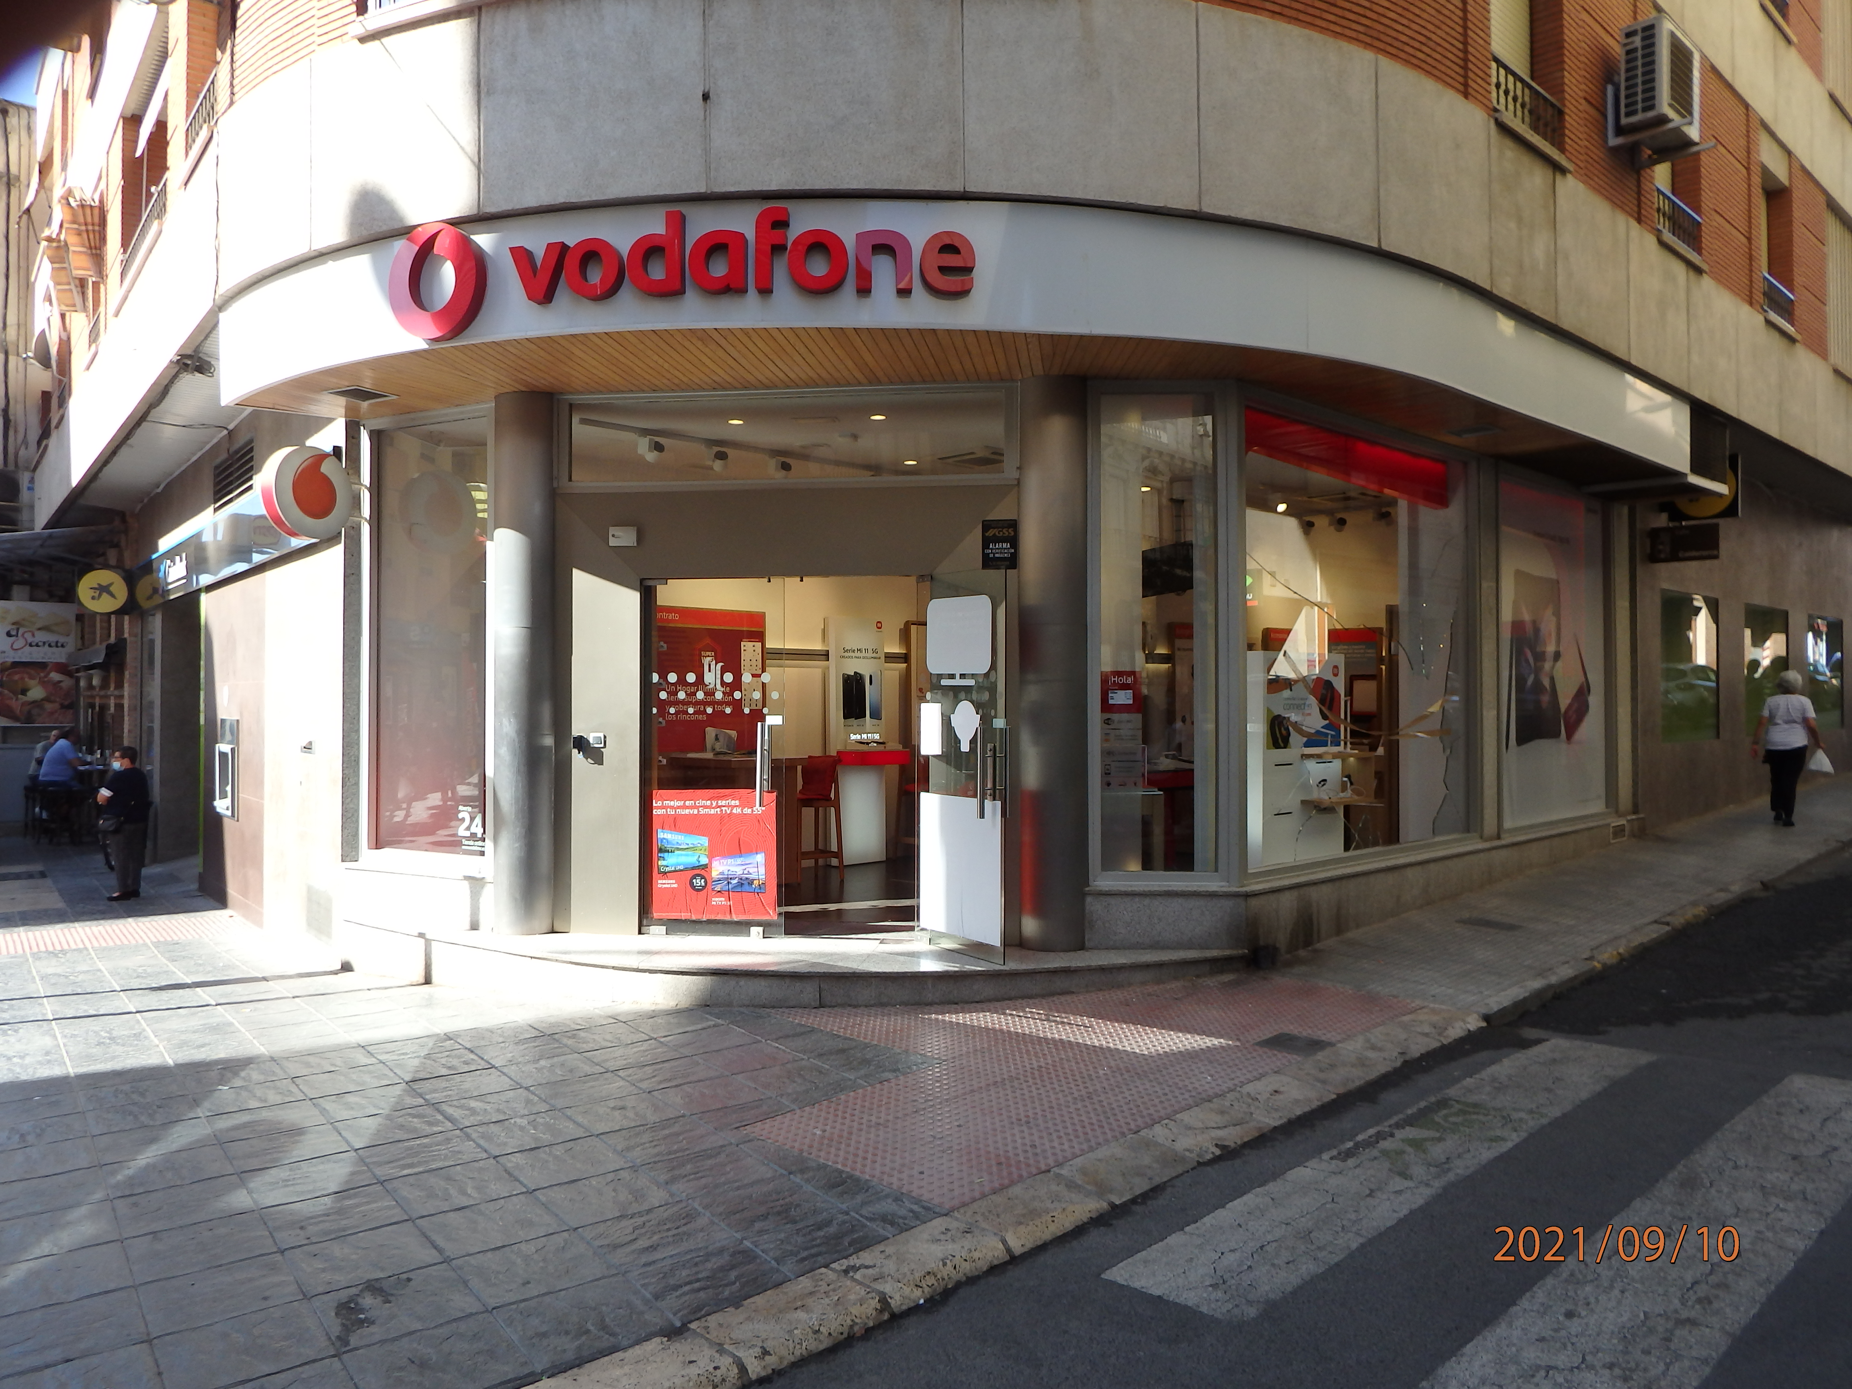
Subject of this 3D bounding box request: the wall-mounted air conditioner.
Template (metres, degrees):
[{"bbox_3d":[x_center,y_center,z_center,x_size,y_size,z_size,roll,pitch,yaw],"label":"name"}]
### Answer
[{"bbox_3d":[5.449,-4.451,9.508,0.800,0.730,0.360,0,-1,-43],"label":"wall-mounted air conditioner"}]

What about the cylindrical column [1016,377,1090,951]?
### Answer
[{"bbox_3d":[0.760,-0.192,7.661,0.380,3.370,0.380,0,0,0],"label":"cylindrical column"}]

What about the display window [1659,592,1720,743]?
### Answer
[{"bbox_3d":[7.895,-0.275,13.290,1.870,1.520,0.100,0,-1,-43],"label":"display window"}]

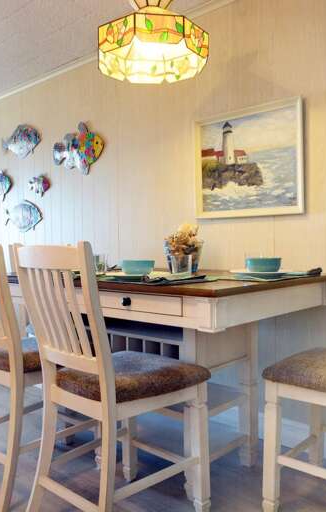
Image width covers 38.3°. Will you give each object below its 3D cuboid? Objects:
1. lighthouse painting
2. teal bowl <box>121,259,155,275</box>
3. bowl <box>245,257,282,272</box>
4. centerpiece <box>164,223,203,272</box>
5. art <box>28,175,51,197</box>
[{"bbox_3d":[0.446,-0.499,2.527,0.652,0.571,0.030,0,1,41],"label":"lighthouse painting"},{"bbox_3d":[-0.103,0.049,1.990,0.147,0.064,0.147,-1,1,0],"label":"teal bowl"},{"bbox_3d":[0.424,0.041,1.980,0.147,0.064,0.147,-1,1,0],"label":"bowl"},{"bbox_3d":[0.098,-0.038,2.240,0.185,0.243,0.185,-1,1,0],"label":"centerpiece"},{"bbox_3d":[-1.002,-0.569,3.792,0.275,0.185,0.030,0,1,41],"label":"art"}]

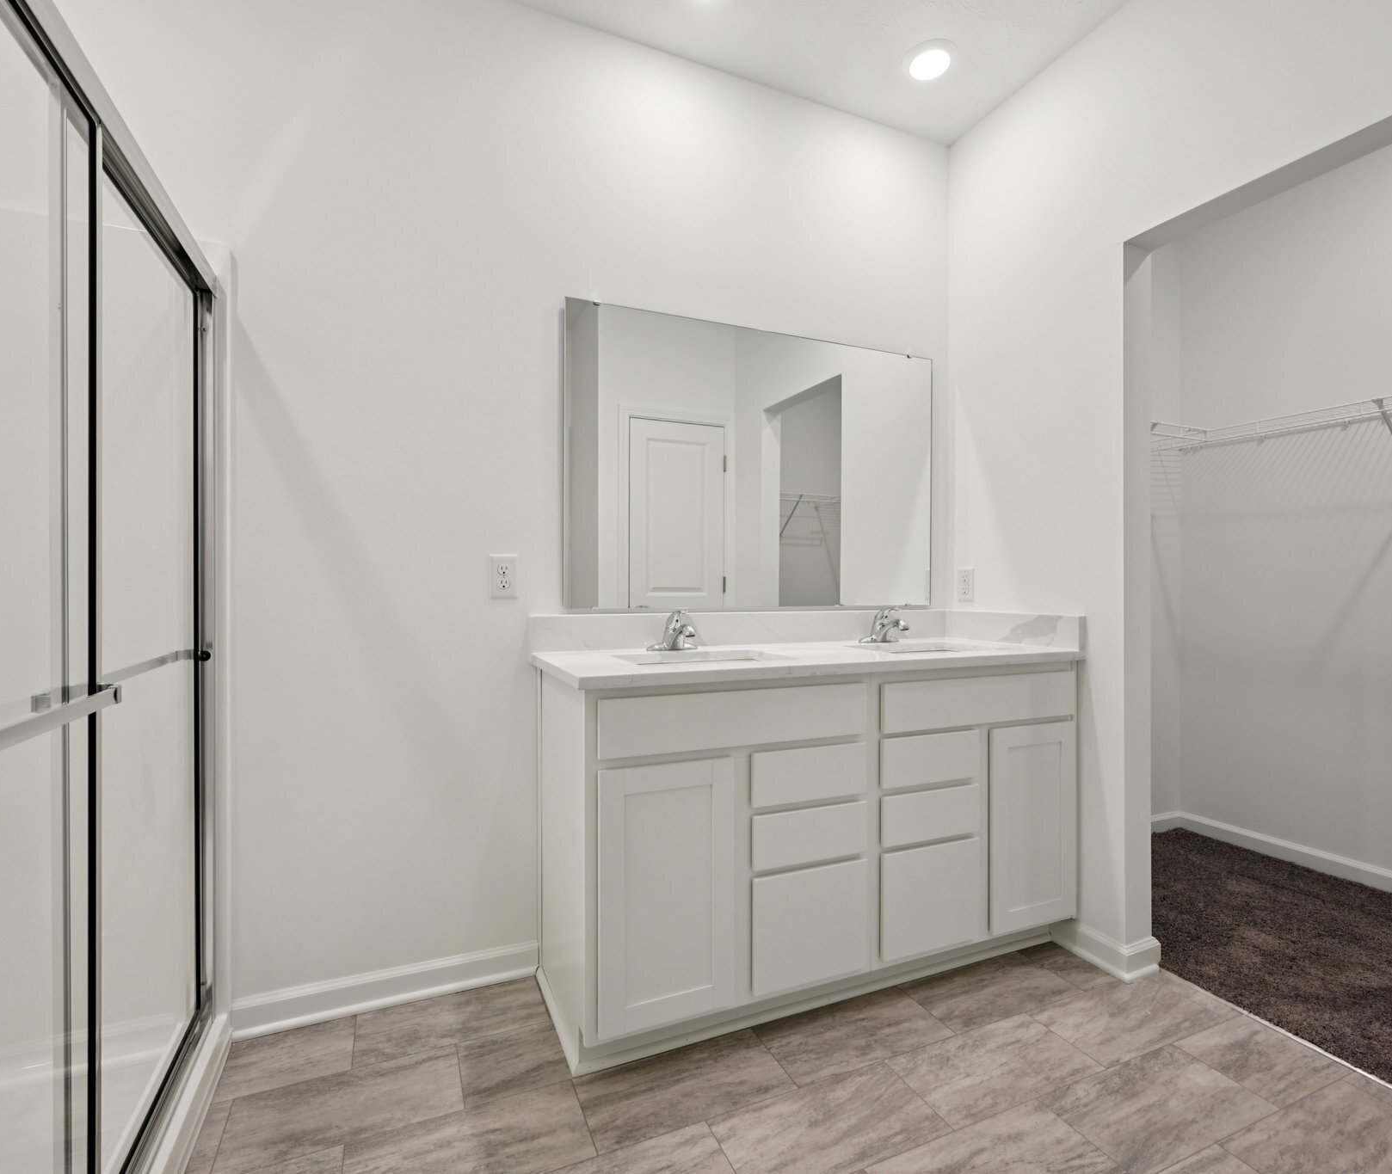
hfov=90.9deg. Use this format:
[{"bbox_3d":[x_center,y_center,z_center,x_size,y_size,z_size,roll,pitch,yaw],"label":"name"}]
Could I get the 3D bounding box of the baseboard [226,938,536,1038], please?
[{"bbox_3d":[-0.788,1.057,1.806,0.734,0.088,0.025,0,0,-23],"label":"baseboard"}]

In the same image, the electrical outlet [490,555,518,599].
[{"bbox_3d":[-0.538,-0.028,1.924,0.077,0.122,0.010,0,0,-23],"label":"electrical outlet"}]

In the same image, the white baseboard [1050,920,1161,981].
[{"bbox_3d":[1.226,1.062,2.053,0.157,0.088,0.245,0,0,-23],"label":"white baseboard"}]

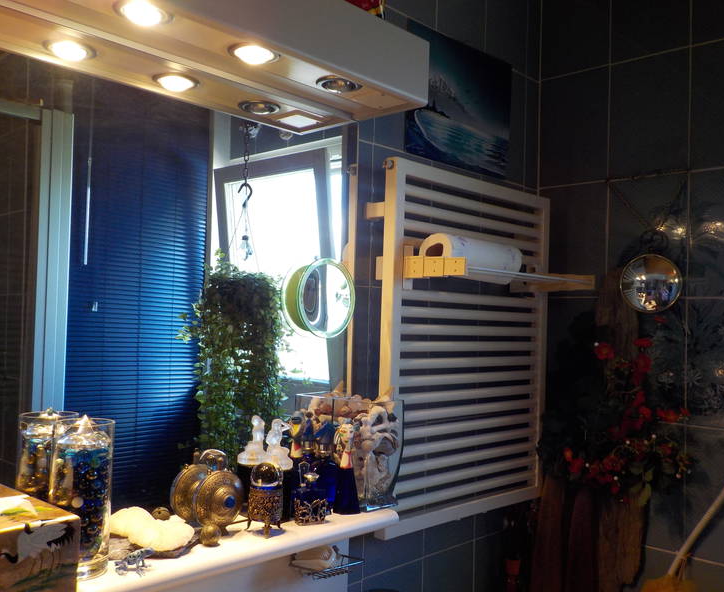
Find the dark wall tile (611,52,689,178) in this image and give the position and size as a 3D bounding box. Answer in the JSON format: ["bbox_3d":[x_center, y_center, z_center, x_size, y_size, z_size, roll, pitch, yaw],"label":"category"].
[{"bbox_3d":[0.708,-0.444,1.693,0.200,0.300,0.010,0,-2,44],"label":"dark wall tile"}]

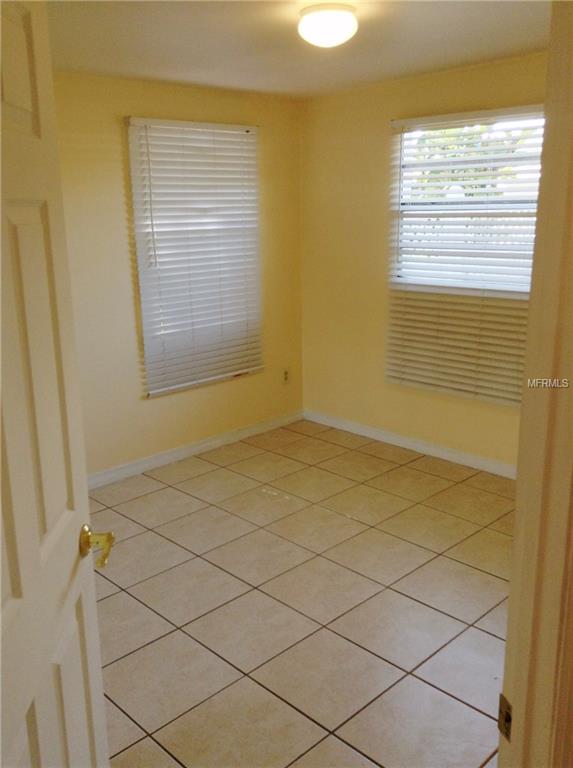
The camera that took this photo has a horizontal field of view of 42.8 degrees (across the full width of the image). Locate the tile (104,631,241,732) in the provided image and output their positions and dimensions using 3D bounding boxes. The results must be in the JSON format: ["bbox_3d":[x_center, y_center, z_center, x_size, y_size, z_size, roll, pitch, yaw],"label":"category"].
[{"bbox_3d":[-0.439,1.075,2.679,0.407,0.010,0.407,-15,21,-42],"label":"tile"}]

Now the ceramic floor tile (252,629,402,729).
[{"bbox_3d":[0.149,1.044,2.624,0.402,0.010,0.402,-15,21,-42],"label":"ceramic floor tile"}]

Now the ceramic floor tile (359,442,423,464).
[{"bbox_3d":[0.669,0.464,4.841,0.233,0.010,0.407,-15,21,-42],"label":"ceramic floor tile"}]

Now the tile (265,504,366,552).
[{"bbox_3d":[0.159,0.747,3.745,0.403,0.010,0.403,-15,21,-42],"label":"tile"}]

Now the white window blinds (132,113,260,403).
[{"bbox_3d":[-0.520,-0.770,4.524,0.936,1.595,0.060,-15,21,-42],"label":"white window blinds"}]

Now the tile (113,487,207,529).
[{"bbox_3d":[-0.703,0.681,4.024,0.402,0.010,0.402,-15,21,-42],"label":"tile"}]

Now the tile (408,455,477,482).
[{"bbox_3d":[0.965,0.525,4.504,0.220,0.010,0.403,-15,21,-42],"label":"tile"}]

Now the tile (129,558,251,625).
[{"bbox_3d":[-0.428,0.919,3.251,0.407,0.010,0.407,-15,21,-42],"label":"tile"}]

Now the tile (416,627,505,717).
[{"bbox_3d":[0.741,1.055,2.663,0.407,0.010,0.407,-15,21,-42],"label":"tile"}]

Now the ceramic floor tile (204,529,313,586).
[{"bbox_3d":[-0.132,0.827,3.471,0.403,0.010,0.403,-15,21,-42],"label":"ceramic floor tile"}]

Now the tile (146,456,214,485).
[{"bbox_3d":[-0.652,0.543,4.546,0.403,0.010,0.277,-15,21,-42],"label":"tile"}]

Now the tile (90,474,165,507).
[{"bbox_3d":[-0.943,0.635,4.332,0.407,0.010,0.290,-15,21,-42],"label":"tile"}]

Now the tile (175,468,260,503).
[{"bbox_3d":[-0.411,0.604,4.308,0.403,0.010,0.403,-15,21,-42],"label":"tile"}]

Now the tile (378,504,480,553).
[{"bbox_3d":[0.733,0.738,3.729,0.402,0.010,0.402,-15,21,-42],"label":"tile"}]

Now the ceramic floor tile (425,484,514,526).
[{"bbox_3d":[1.023,0.659,4.004,0.402,0.010,0.402,-15,21,-42],"label":"ceramic floor tile"}]

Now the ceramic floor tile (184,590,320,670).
[{"bbox_3d":[-0.140,0.992,2.961,0.407,0.010,0.407,-15,21,-42],"label":"ceramic floor tile"}]

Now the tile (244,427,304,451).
[{"bbox_3d":[-0.083,0.384,5.093,0.402,0.010,0.300,-15,21,-42],"label":"tile"}]

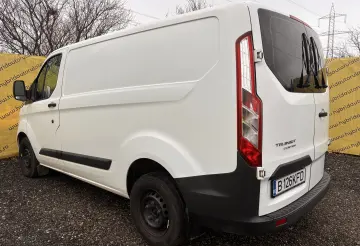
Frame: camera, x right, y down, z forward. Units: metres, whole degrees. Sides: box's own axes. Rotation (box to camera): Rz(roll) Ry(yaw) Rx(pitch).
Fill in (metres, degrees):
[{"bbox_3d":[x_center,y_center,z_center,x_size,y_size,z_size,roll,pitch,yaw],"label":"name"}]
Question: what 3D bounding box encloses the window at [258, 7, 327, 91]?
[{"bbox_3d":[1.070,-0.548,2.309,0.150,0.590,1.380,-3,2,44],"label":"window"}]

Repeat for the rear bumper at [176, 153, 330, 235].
[{"bbox_3d":[0.892,0.405,2.562,0.760,0.610,1.950,4,7,43],"label":"rear bumper"}]

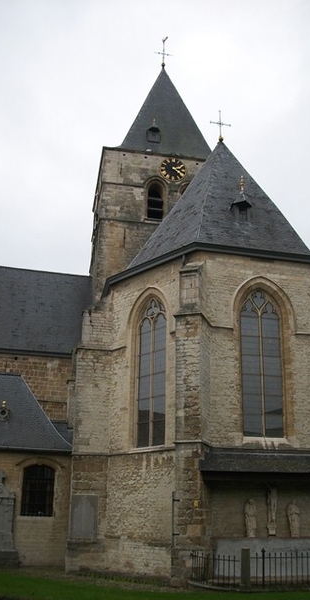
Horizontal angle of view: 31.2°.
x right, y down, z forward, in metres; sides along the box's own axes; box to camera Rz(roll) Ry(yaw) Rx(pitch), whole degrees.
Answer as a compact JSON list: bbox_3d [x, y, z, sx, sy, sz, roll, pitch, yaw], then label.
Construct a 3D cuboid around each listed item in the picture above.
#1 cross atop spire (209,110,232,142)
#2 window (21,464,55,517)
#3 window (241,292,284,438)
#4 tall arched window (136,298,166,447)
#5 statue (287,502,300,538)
[{"bbox_3d":[2.914,-7.684,24.567,0.945,1.701,0.105,5,-21,-10],"label":"cross atop spire"},{"bbox_3d":[-3.518,5.703,16.606,0.935,1.480,0.210,5,-21,-10],"label":"window"},{"bbox_3d":[3.254,1.962,16.870,1.302,4.641,0.263,5,-21,-10],"label":"window"},{"bbox_3d":[-0.114,2.356,18.029,0.263,4.840,1.246,20,-27,-40],"label":"tall arched window"},{"bbox_3d":[3.756,5.959,14.990,0.378,0.966,0.294,5,-21,-10],"label":"statue"}]

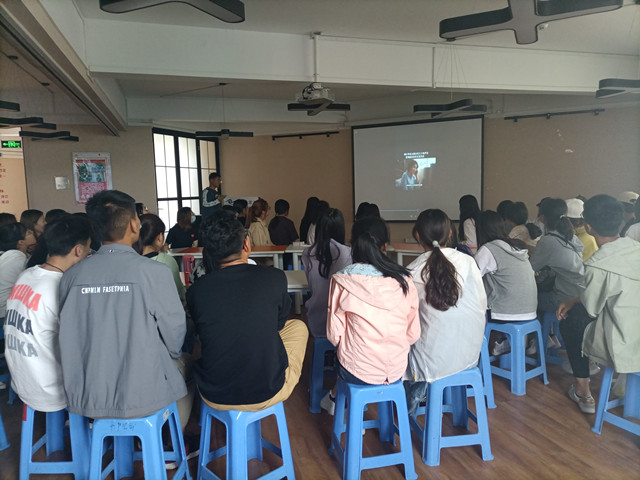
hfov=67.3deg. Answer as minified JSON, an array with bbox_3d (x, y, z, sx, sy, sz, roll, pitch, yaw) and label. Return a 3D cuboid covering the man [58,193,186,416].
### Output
[{"bbox_3d":[-0.880,0.474,2.440,0.590,1.420,0.800,-1,6,0],"label":"man"}]

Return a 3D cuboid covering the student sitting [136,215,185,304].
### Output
[{"bbox_3d":[-0.965,0.481,3.322,0.460,1.260,0.720,2,6,38],"label":"student sitting"}]

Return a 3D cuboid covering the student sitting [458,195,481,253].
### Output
[{"bbox_3d":[1.873,0.129,6.097,0.720,1.300,0.450,3,7,45],"label":"student sitting"}]

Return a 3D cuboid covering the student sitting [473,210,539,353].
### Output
[{"bbox_3d":[1.380,0.381,3.690,0.500,1.240,0.780,-2,6,-3],"label":"student sitting"}]

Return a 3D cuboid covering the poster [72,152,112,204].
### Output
[{"bbox_3d":[-3.310,-0.890,7.000,0.540,0.760,0.020,-3,6,-15],"label":"poster"}]

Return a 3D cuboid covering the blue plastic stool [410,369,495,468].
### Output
[{"bbox_3d":[0.694,0.895,2.620,0.365,0.465,0.365,-2,5,-5],"label":"blue plastic stool"}]

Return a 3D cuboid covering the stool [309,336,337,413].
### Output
[{"bbox_3d":[0.107,0.859,3.260,0.365,0.465,0.365,-2,5,-1],"label":"stool"}]

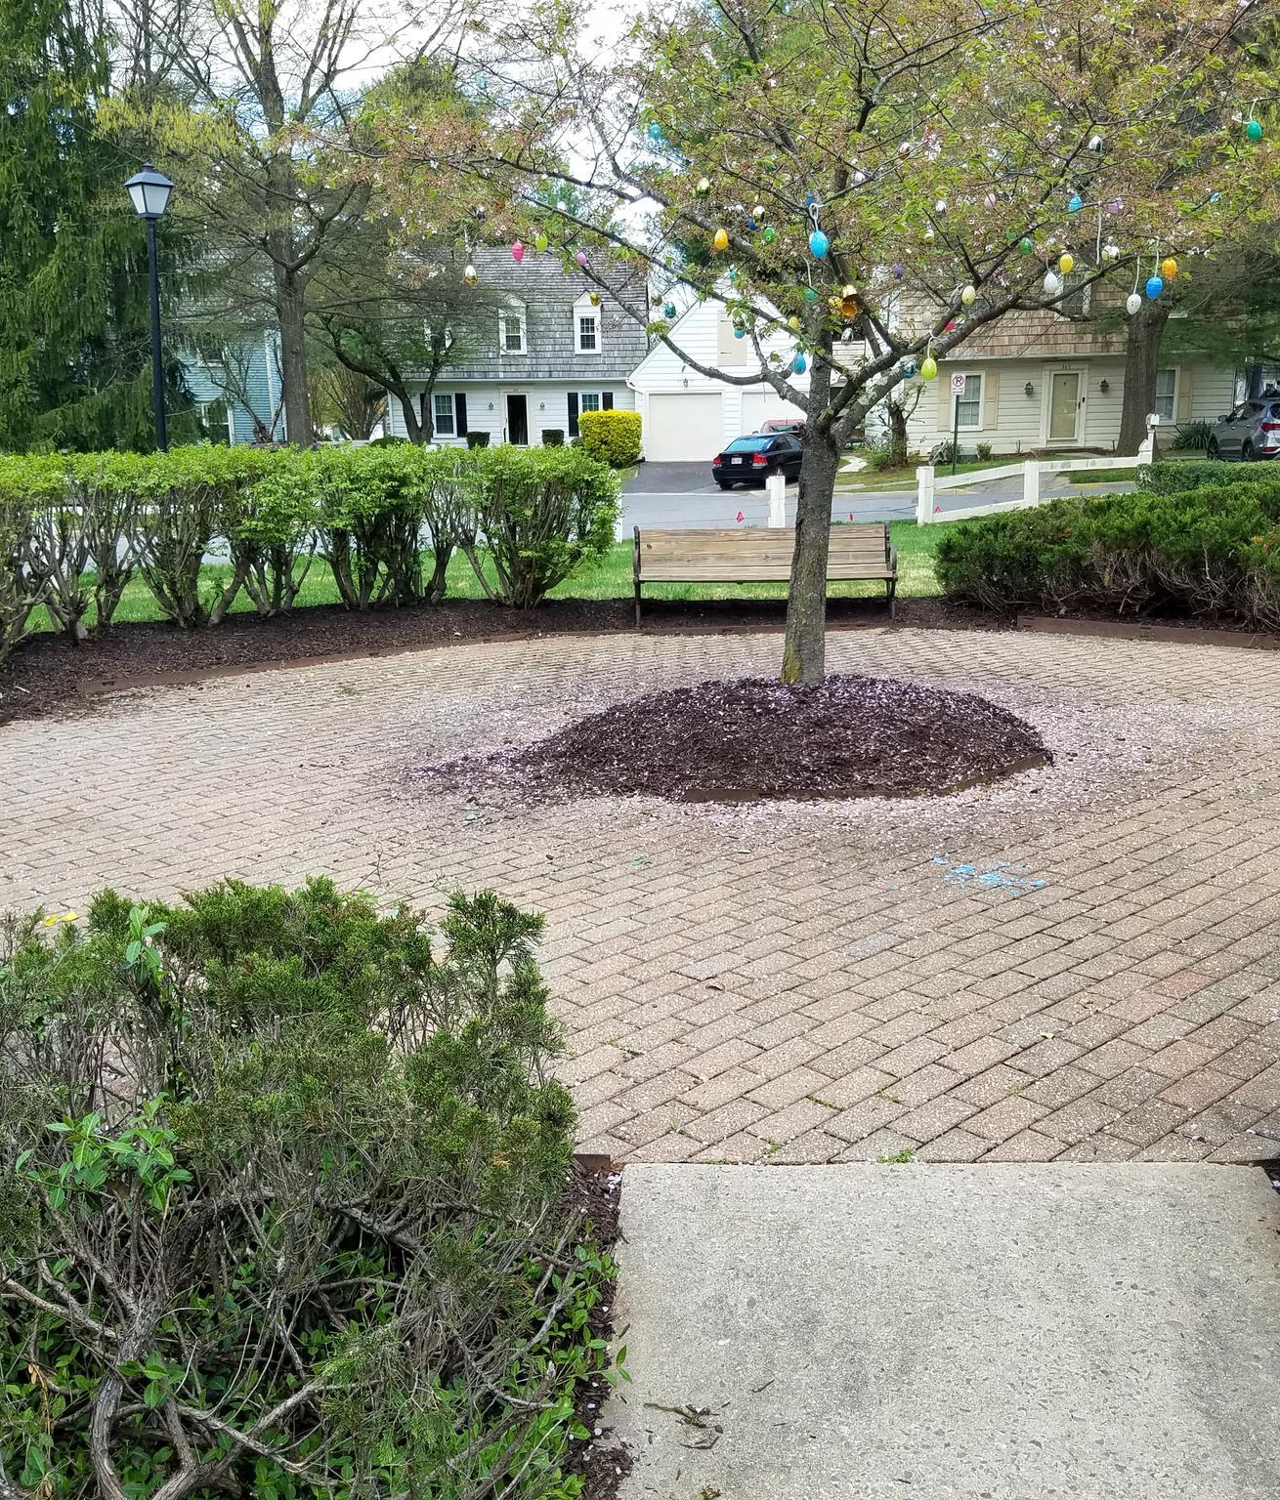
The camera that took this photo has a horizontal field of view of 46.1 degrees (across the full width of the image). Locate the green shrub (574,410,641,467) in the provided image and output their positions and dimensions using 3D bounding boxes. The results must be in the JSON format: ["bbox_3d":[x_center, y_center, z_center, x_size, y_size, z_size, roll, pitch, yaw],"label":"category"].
[{"bbox_3d":[-0.982,-9.998,48.486,2.000,1.850,1.900,-2,13,-5],"label":"green shrub"}]

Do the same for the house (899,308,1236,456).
[{"bbox_3d":[14.564,-15.181,53.638,11.200,8.700,8.800,0,13,5],"label":"house"}]

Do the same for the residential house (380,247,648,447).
[{"bbox_3d":[-5.867,-17.951,67.576,11.300,9.000,8.800,-3,13,-8],"label":"residential house"}]

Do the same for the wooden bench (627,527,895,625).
[{"bbox_3d":[0.897,-1.315,10.781,1.830,0.710,0.620,-1,13,0],"label":"wooden bench"}]

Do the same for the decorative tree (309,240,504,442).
[{"bbox_3d":[-7.088,-12.049,46.453,5.800,7.000,5.600,-1,13,0],"label":"decorative tree"}]

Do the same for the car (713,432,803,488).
[{"bbox_3d":[3.634,-7.942,41.181,1.800,1.430,4.580,6,14,27],"label":"car"}]

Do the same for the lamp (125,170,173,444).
[{"bbox_3d":[-5.098,-3.986,16.093,0.490,4.250,0.490,-1,13,0],"label":"lamp"}]

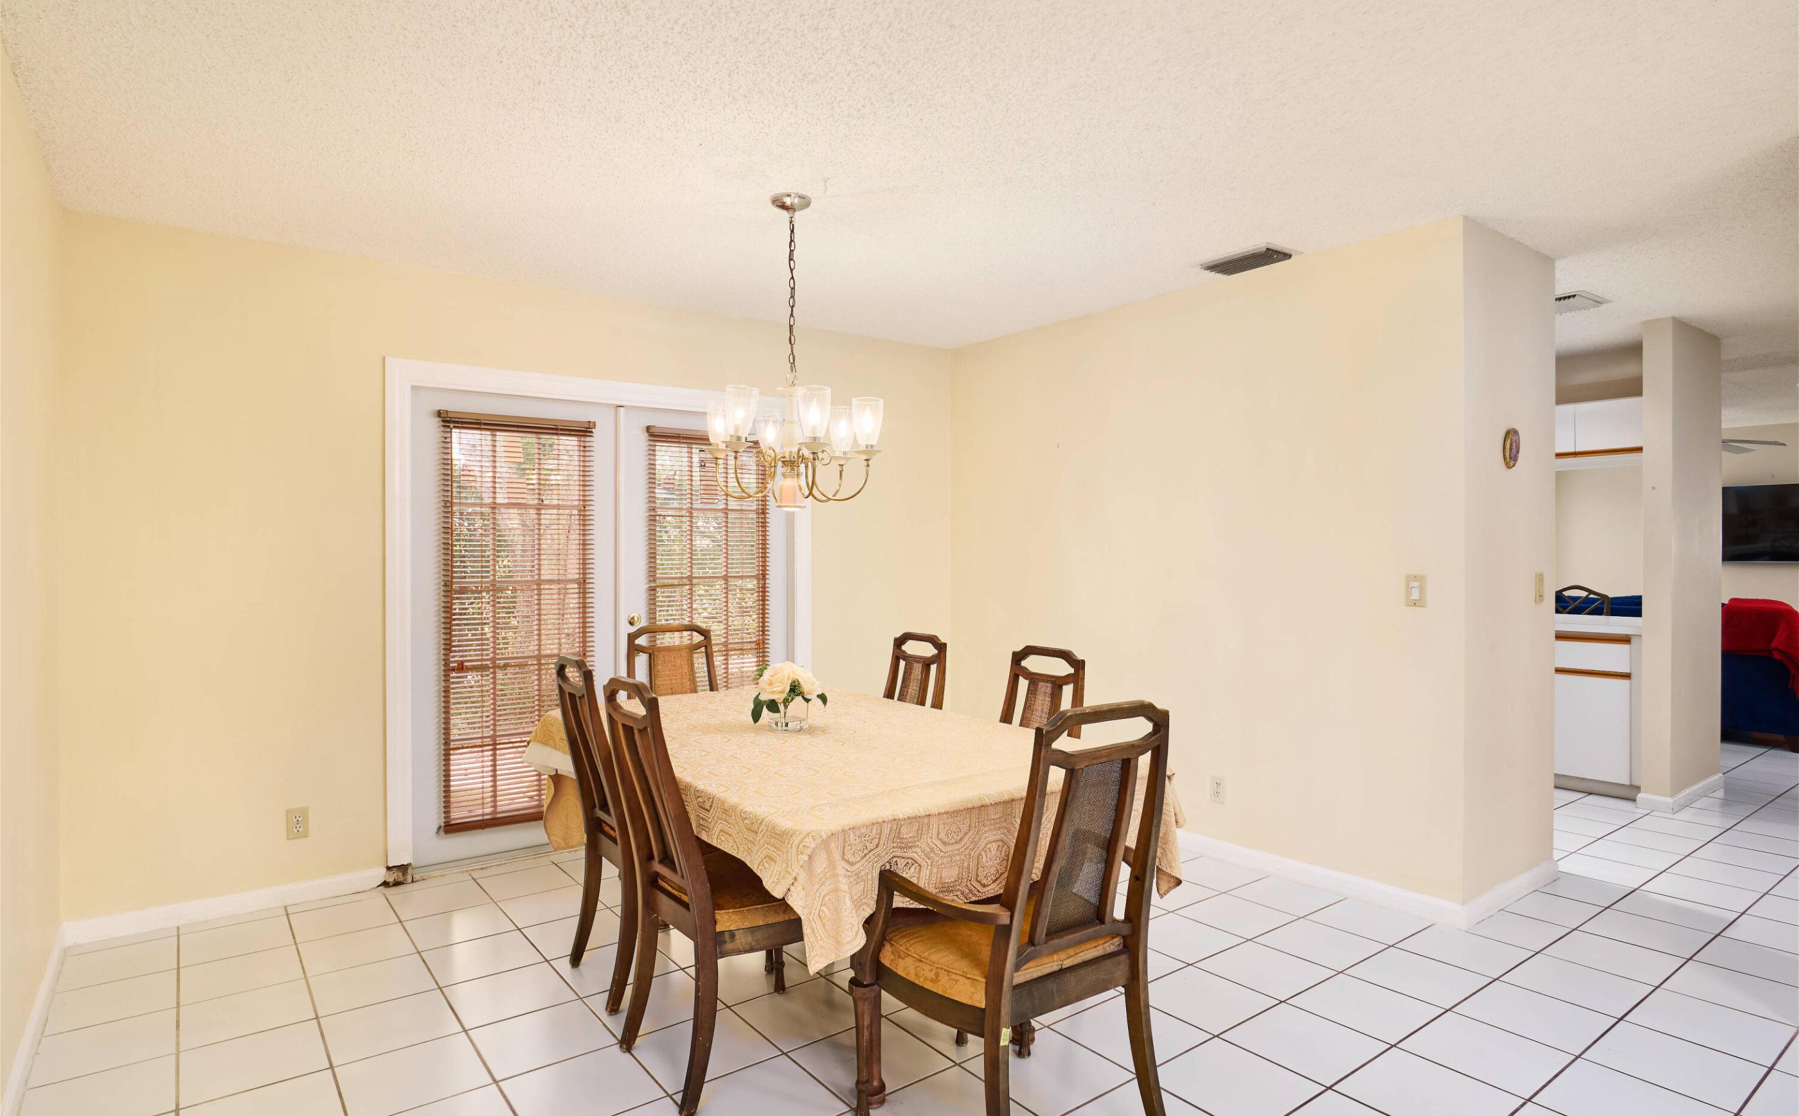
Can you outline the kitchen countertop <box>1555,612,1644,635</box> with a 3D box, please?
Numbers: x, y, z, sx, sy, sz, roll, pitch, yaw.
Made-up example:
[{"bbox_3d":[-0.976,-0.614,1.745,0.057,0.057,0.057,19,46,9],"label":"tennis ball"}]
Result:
[{"bbox_3d":[3.661,0.376,5.612,0.830,0.045,1.500,0,0,-37],"label":"kitchen countertop"}]

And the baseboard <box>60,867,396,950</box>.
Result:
[{"bbox_3d":[-2.390,1.251,3.385,0.950,0.080,0.016,0,0,-37],"label":"baseboard"}]

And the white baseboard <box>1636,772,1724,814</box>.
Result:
[{"bbox_3d":[4.149,1.231,4.969,0.880,0.080,0.165,0,0,-37],"label":"white baseboard"}]

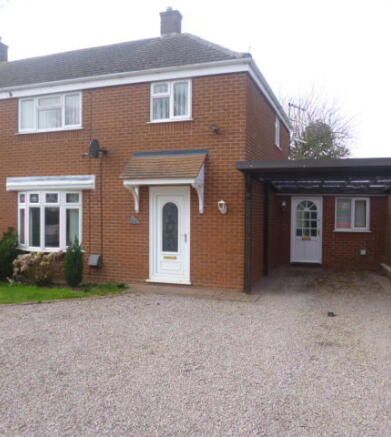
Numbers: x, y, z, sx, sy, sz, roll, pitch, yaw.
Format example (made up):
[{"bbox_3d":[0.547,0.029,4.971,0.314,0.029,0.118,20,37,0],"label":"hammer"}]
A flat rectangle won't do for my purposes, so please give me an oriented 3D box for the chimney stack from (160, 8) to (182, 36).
[{"bbox_3d":[-0.789,-6.430,13.291,0.600,0.950,0.600,1,2,20],"label":"chimney stack"}]

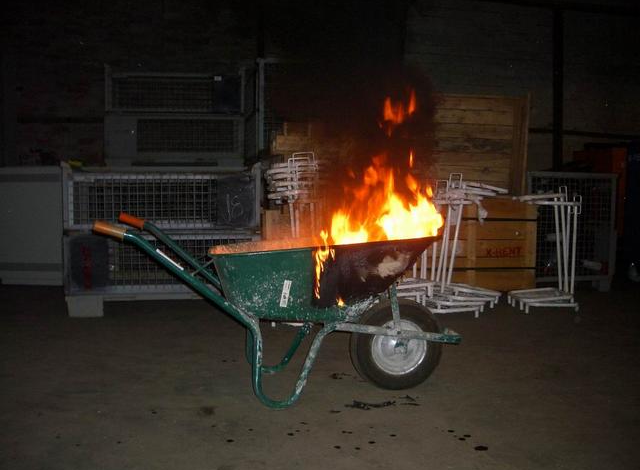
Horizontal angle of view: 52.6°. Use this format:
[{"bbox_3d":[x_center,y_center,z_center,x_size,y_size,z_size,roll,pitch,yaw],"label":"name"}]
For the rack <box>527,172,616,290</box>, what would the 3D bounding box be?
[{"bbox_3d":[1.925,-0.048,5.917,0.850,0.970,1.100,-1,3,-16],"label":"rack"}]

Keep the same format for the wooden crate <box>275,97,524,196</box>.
[{"bbox_3d":[0.610,-0.764,5.700,2.150,0.850,0.900,-1,3,-12],"label":"wooden crate"}]

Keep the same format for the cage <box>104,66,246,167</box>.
[{"bbox_3d":[-1.322,-1.032,6.185,1.240,0.970,0.835,0,3,-3],"label":"cage"}]

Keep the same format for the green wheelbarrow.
[{"bbox_3d":[-0.157,0.269,2.546,1.370,0.660,0.630,0,3,-5],"label":"green wheelbarrow"}]

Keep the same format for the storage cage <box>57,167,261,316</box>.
[{"bbox_3d":[-1.039,0.017,4.552,1.240,0.970,0.835,0,3,-4],"label":"storage cage"}]

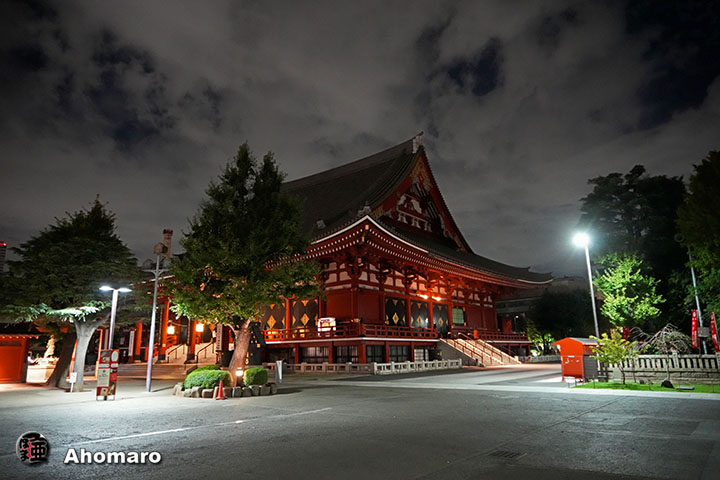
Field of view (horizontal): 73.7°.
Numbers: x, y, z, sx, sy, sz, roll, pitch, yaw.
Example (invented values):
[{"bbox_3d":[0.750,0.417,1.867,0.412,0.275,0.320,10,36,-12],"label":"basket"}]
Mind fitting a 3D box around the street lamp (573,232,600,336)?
[{"bbox_3d":[11.951,3.406,25.338,0.800,7.720,0.500,-1,-14,0],"label":"street lamp"}]

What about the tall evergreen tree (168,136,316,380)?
[{"bbox_3d":[-5.121,0.833,21.734,6.840,11.360,6.840,-1,-14,0],"label":"tall evergreen tree"}]

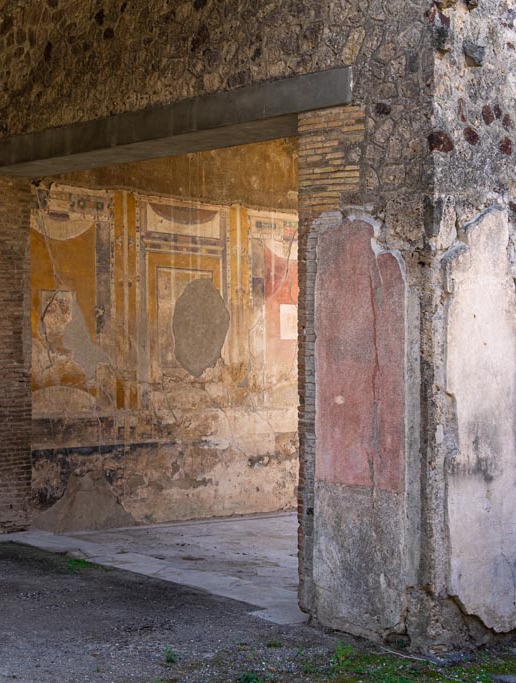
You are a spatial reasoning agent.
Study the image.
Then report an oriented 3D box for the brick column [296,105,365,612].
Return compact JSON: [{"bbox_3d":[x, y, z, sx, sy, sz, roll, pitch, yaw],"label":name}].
[{"bbox_3d":[0.551,0.138,5.895,0.460,2.789,0.466,1,1,44],"label":"brick column"}]

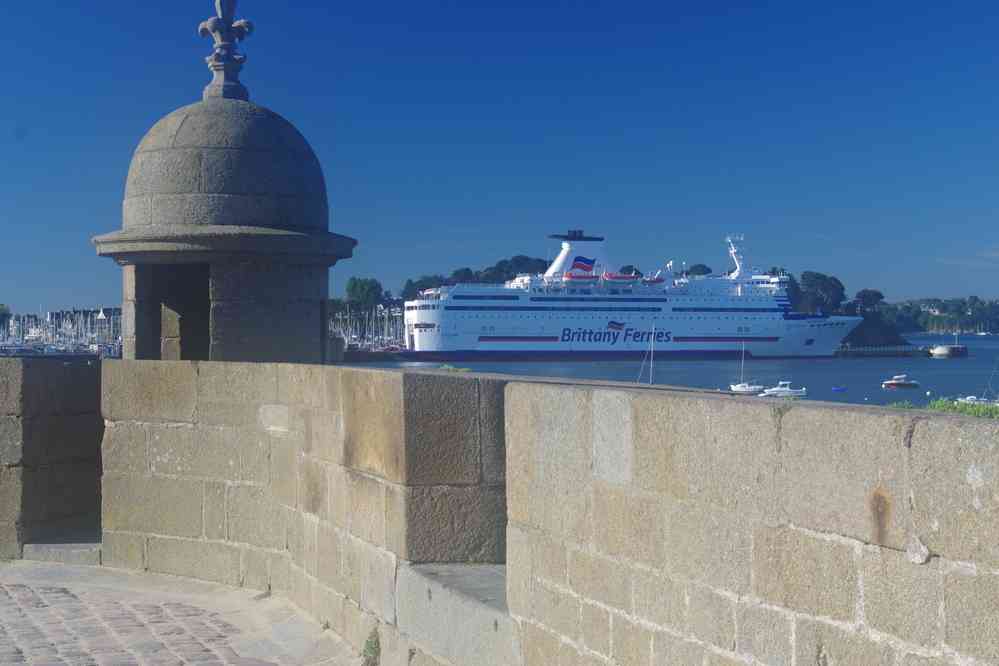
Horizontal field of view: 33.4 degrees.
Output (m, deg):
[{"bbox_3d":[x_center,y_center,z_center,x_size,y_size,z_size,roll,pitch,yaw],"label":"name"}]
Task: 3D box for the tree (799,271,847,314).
[{"bbox_3d":[155.000,-19.000,800.000,23.000,22.500,22.000,0,0,0],"label":"tree"}]

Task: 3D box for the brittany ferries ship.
[{"bbox_3d":[46.300,-11.300,525.000,151.000,41.000,26.000,0,0,-17],"label":"brittany ferries ship"}]

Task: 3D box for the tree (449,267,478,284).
[{"bbox_3d":[-17.900,-27.300,830.000,14.500,11.500,14.000,0,0,0],"label":"tree"}]

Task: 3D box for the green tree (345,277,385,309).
[{"bbox_3d":[-71.400,-21.000,880.000,20.500,18.000,19.000,0,0,0],"label":"green tree"}]

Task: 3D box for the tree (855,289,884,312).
[{"bbox_3d":[182.000,-15.700,820.000,14.800,12.800,14.000,0,0,0],"label":"tree"}]

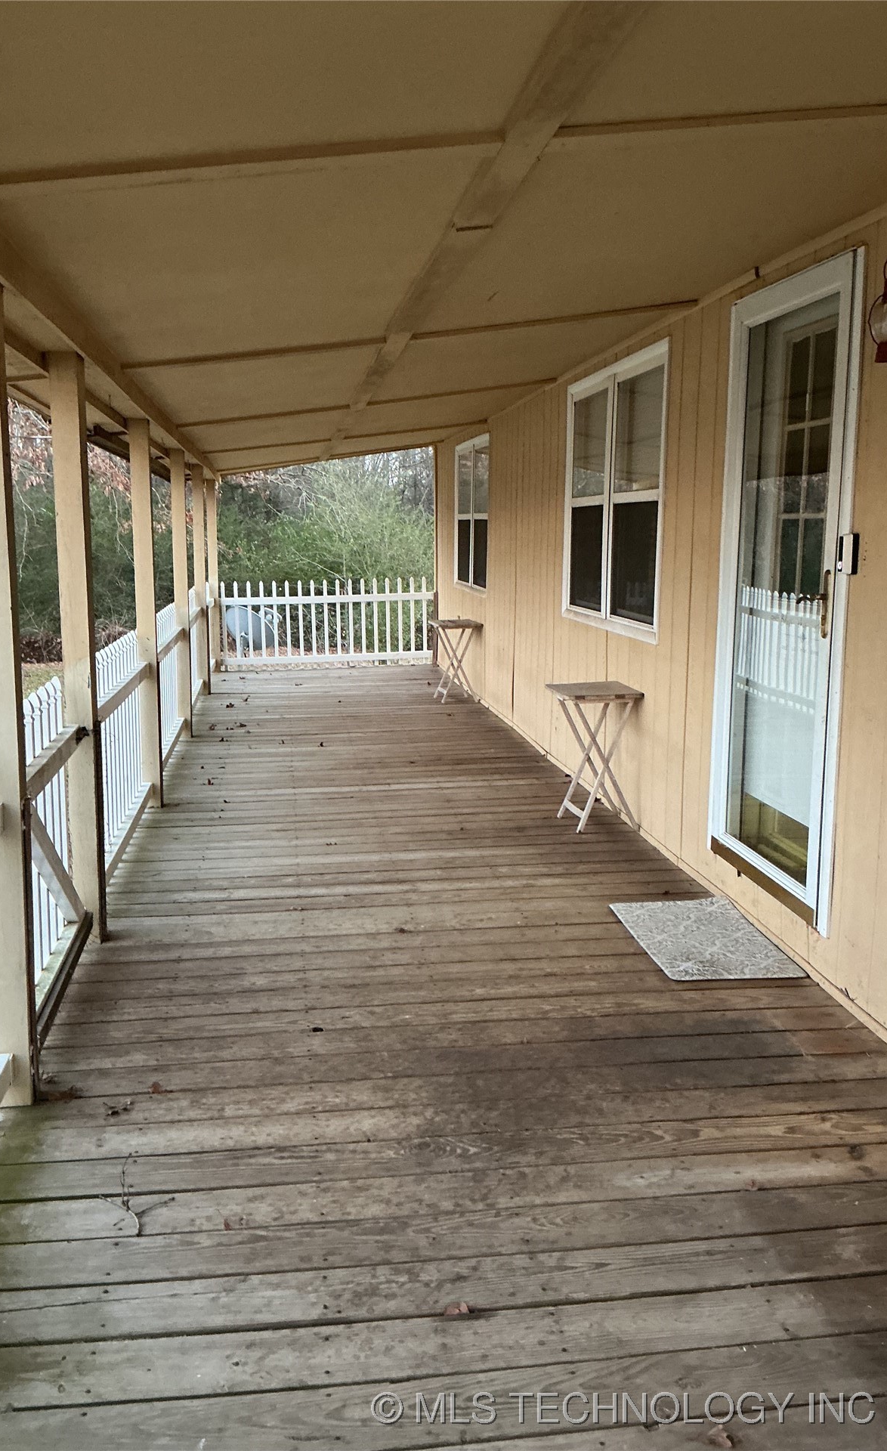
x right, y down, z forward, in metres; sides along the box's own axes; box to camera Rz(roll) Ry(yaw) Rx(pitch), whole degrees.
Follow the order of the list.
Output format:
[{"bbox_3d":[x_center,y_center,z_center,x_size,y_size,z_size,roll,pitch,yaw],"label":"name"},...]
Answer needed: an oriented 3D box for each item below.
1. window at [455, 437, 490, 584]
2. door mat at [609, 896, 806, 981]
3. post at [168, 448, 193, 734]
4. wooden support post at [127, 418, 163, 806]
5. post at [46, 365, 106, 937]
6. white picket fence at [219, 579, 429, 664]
[{"bbox_3d":[0.233,-1.782,10.394,0.070,1.280,1.810,-1,9,-8],"label":"window"},{"bbox_3d":[0.882,0.723,4.201,0.445,0.015,0.790,-1,9,-8],"label":"door mat"},{"bbox_3d":[-1.778,-0.880,8.254,0.090,1.927,0.090,-1,9,-8],"label":"post"},{"bbox_3d":[-1.482,-0.541,6.086,0.090,1.931,0.090,-1,9,-8],"label":"wooden support post"},{"bbox_3d":[-1.210,-0.223,4.026,0.090,1.942,0.090,-1,9,-8],"label":"post"},{"bbox_3d":[-1.180,-1.062,12.460,2.160,0.850,0.080,-1,9,-8],"label":"white picket fence"}]

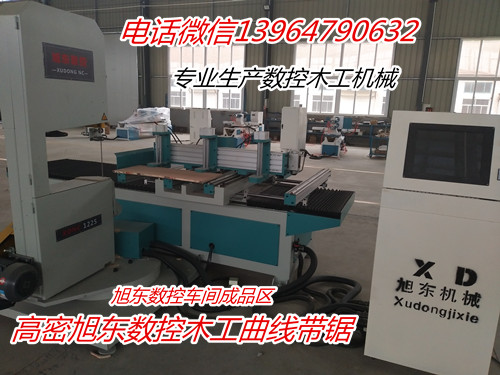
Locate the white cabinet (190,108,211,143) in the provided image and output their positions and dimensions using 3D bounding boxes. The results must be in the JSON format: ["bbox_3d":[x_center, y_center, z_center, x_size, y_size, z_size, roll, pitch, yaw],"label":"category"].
[{"bbox_3d":[-2.050,-2.609,15.962,0.800,1.412,0.450,5,12,12],"label":"white cabinet"}]

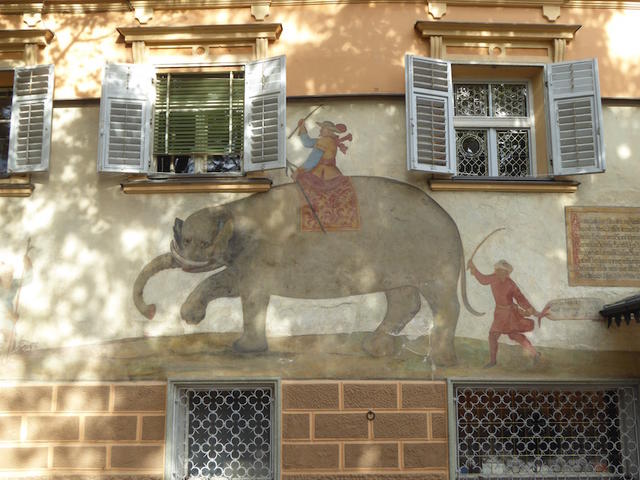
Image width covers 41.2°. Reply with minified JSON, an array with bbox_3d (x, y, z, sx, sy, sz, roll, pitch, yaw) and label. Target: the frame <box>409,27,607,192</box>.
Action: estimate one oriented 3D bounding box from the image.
[{"bbox_3d":[2.023,-1.459,9.466,2.036,1.892,0.306,0,-10,-2],"label":"frame"}]

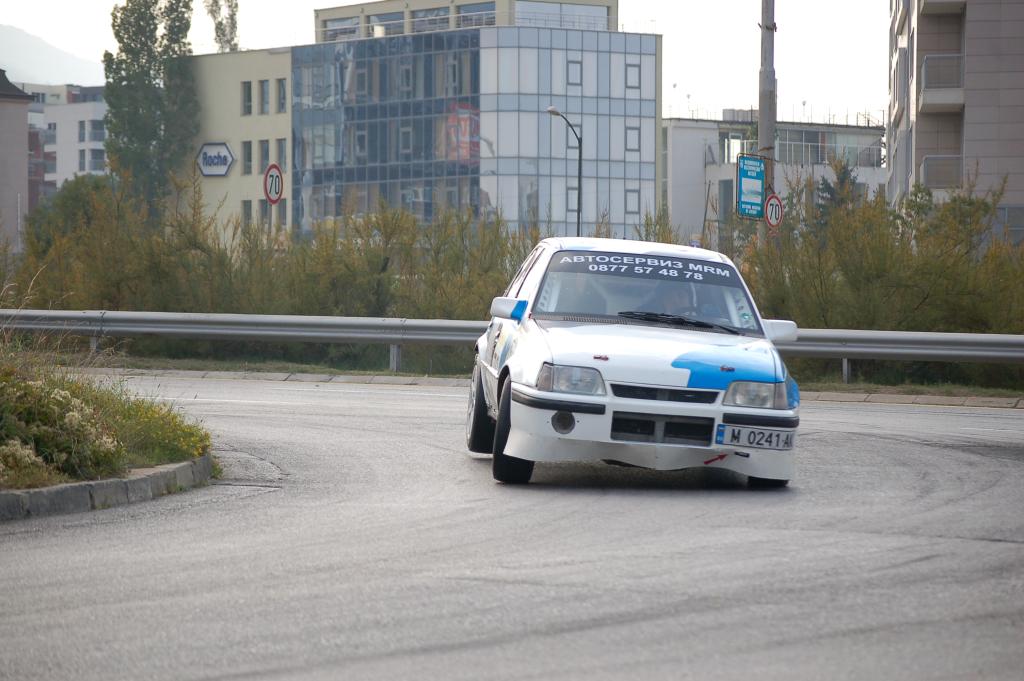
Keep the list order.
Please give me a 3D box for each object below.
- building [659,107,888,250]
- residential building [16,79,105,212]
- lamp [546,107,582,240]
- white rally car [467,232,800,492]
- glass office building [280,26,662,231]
[{"bbox_3d":[13.300,-7.000,260.000,19.000,15.000,13.000,0,0,-38],"label":"building"},{"bbox_3d":[-45.200,-12.600,398.000,11.500,26.500,11.500,0,0,-38],"label":"residential building"},{"bbox_3d":[2.000,-4.184,148.000,1.700,9.370,0.400,0,0,37],"label":"lamp"},{"bbox_3d":[0.675,0.095,23.350,1.690,1.400,4.000,3,0,-4],"label":"white rally car"},{"bbox_3d":[-2.150,-8.100,219.000,11.300,17.200,19.300,0,0,-38],"label":"glass office building"}]

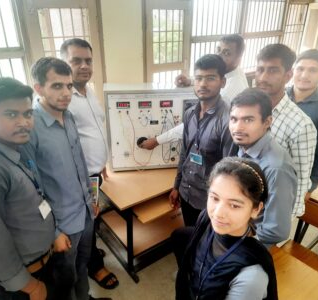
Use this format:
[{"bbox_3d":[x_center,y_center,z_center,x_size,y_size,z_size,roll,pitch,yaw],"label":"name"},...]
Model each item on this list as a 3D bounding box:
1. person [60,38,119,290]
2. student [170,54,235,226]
[{"bbox_3d":[-0.460,0.177,1.887,0.380,1.740,0.480,18,30,34],"label":"person"},{"bbox_3d":[0.262,0.281,1.743,0.310,1.670,0.450,-22,33,-39],"label":"student"}]

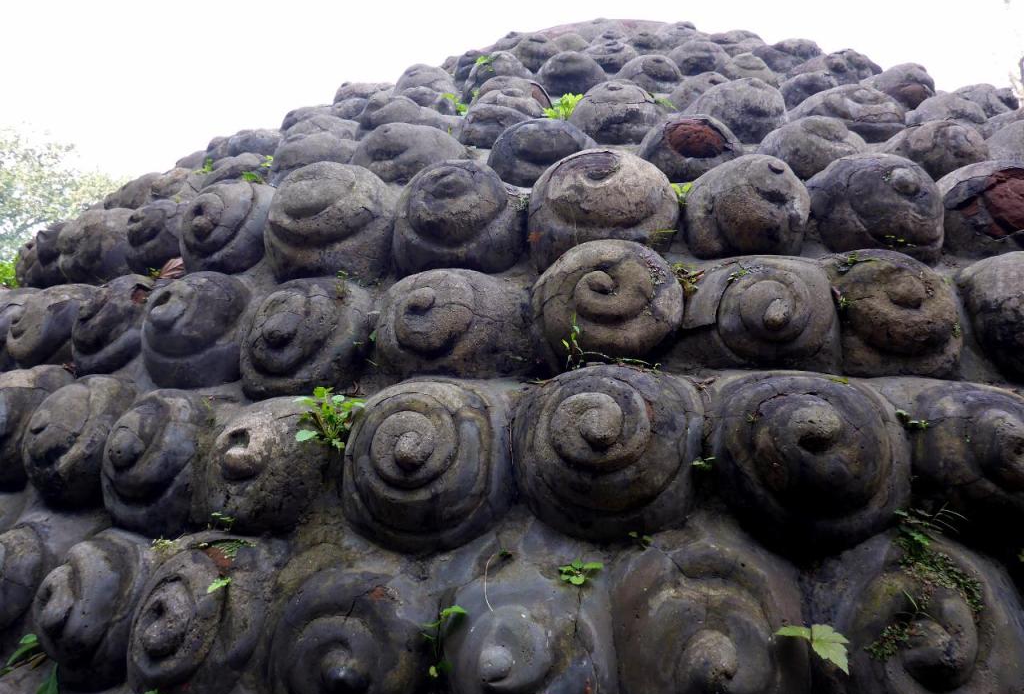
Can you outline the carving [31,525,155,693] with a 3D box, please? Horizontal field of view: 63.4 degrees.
[{"bbox_3d":[-1.140,0.713,2.251,0.336,0.386,0.218,0,-7,28],"label":"carving"}]

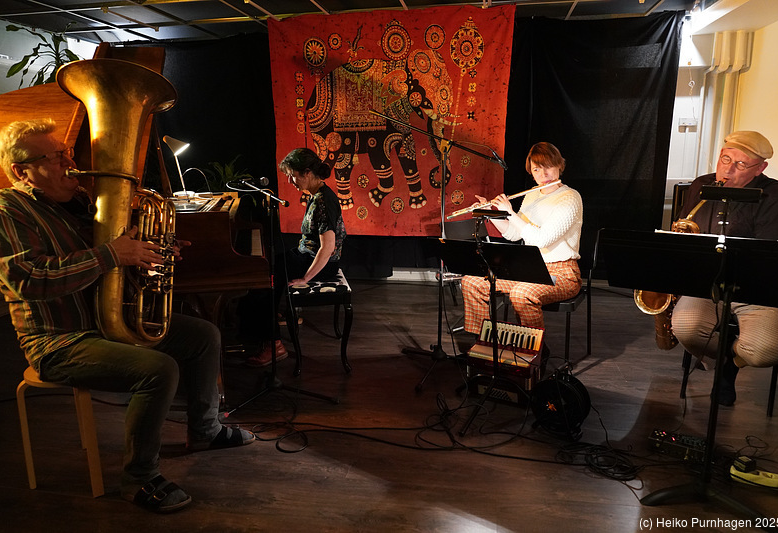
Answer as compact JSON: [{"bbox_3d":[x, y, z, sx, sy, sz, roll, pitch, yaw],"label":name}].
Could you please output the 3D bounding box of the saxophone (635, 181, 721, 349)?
[{"bbox_3d":[1.360,-0.001,2.496,0.380,0.800,0.200,10,4,-43],"label":"saxophone"}]

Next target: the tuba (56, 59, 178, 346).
[{"bbox_3d":[-0.965,-0.205,1.974,0.430,1.030,0.420,5,10,-1],"label":"tuba"}]

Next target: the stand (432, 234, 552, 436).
[{"bbox_3d":[0.490,0.290,2.545,0.520,0.870,0.500,6,11,31],"label":"stand"}]

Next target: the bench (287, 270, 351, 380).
[{"bbox_3d":[-0.440,0.335,3.385,0.370,0.500,0.670,-1,10,-9],"label":"bench"}]

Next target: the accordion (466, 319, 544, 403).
[{"bbox_3d":[0.590,0.490,2.772,0.360,0.400,0.210,6,11,30],"label":"accordion"}]

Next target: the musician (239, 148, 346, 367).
[{"bbox_3d":[-0.580,-0.070,3.316,0.680,1.320,0.500,-1,10,-9],"label":"musician"}]

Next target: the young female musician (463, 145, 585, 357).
[{"bbox_3d":[0.850,-0.064,3.225,0.800,1.340,0.580,-8,13,-40],"label":"young female musician"}]

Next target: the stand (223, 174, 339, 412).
[{"bbox_3d":[-0.540,0.125,2.710,0.540,1.140,0.540,3,10,17],"label":"stand"}]

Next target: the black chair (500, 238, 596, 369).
[{"bbox_3d":[1.030,0.169,3.377,0.470,0.830,0.520,8,12,38],"label":"black chair"}]

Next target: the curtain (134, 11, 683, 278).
[{"bbox_3d":[-0.100,-1.087,5.293,5.300,2.420,0.150,2,10,11],"label":"curtain"}]

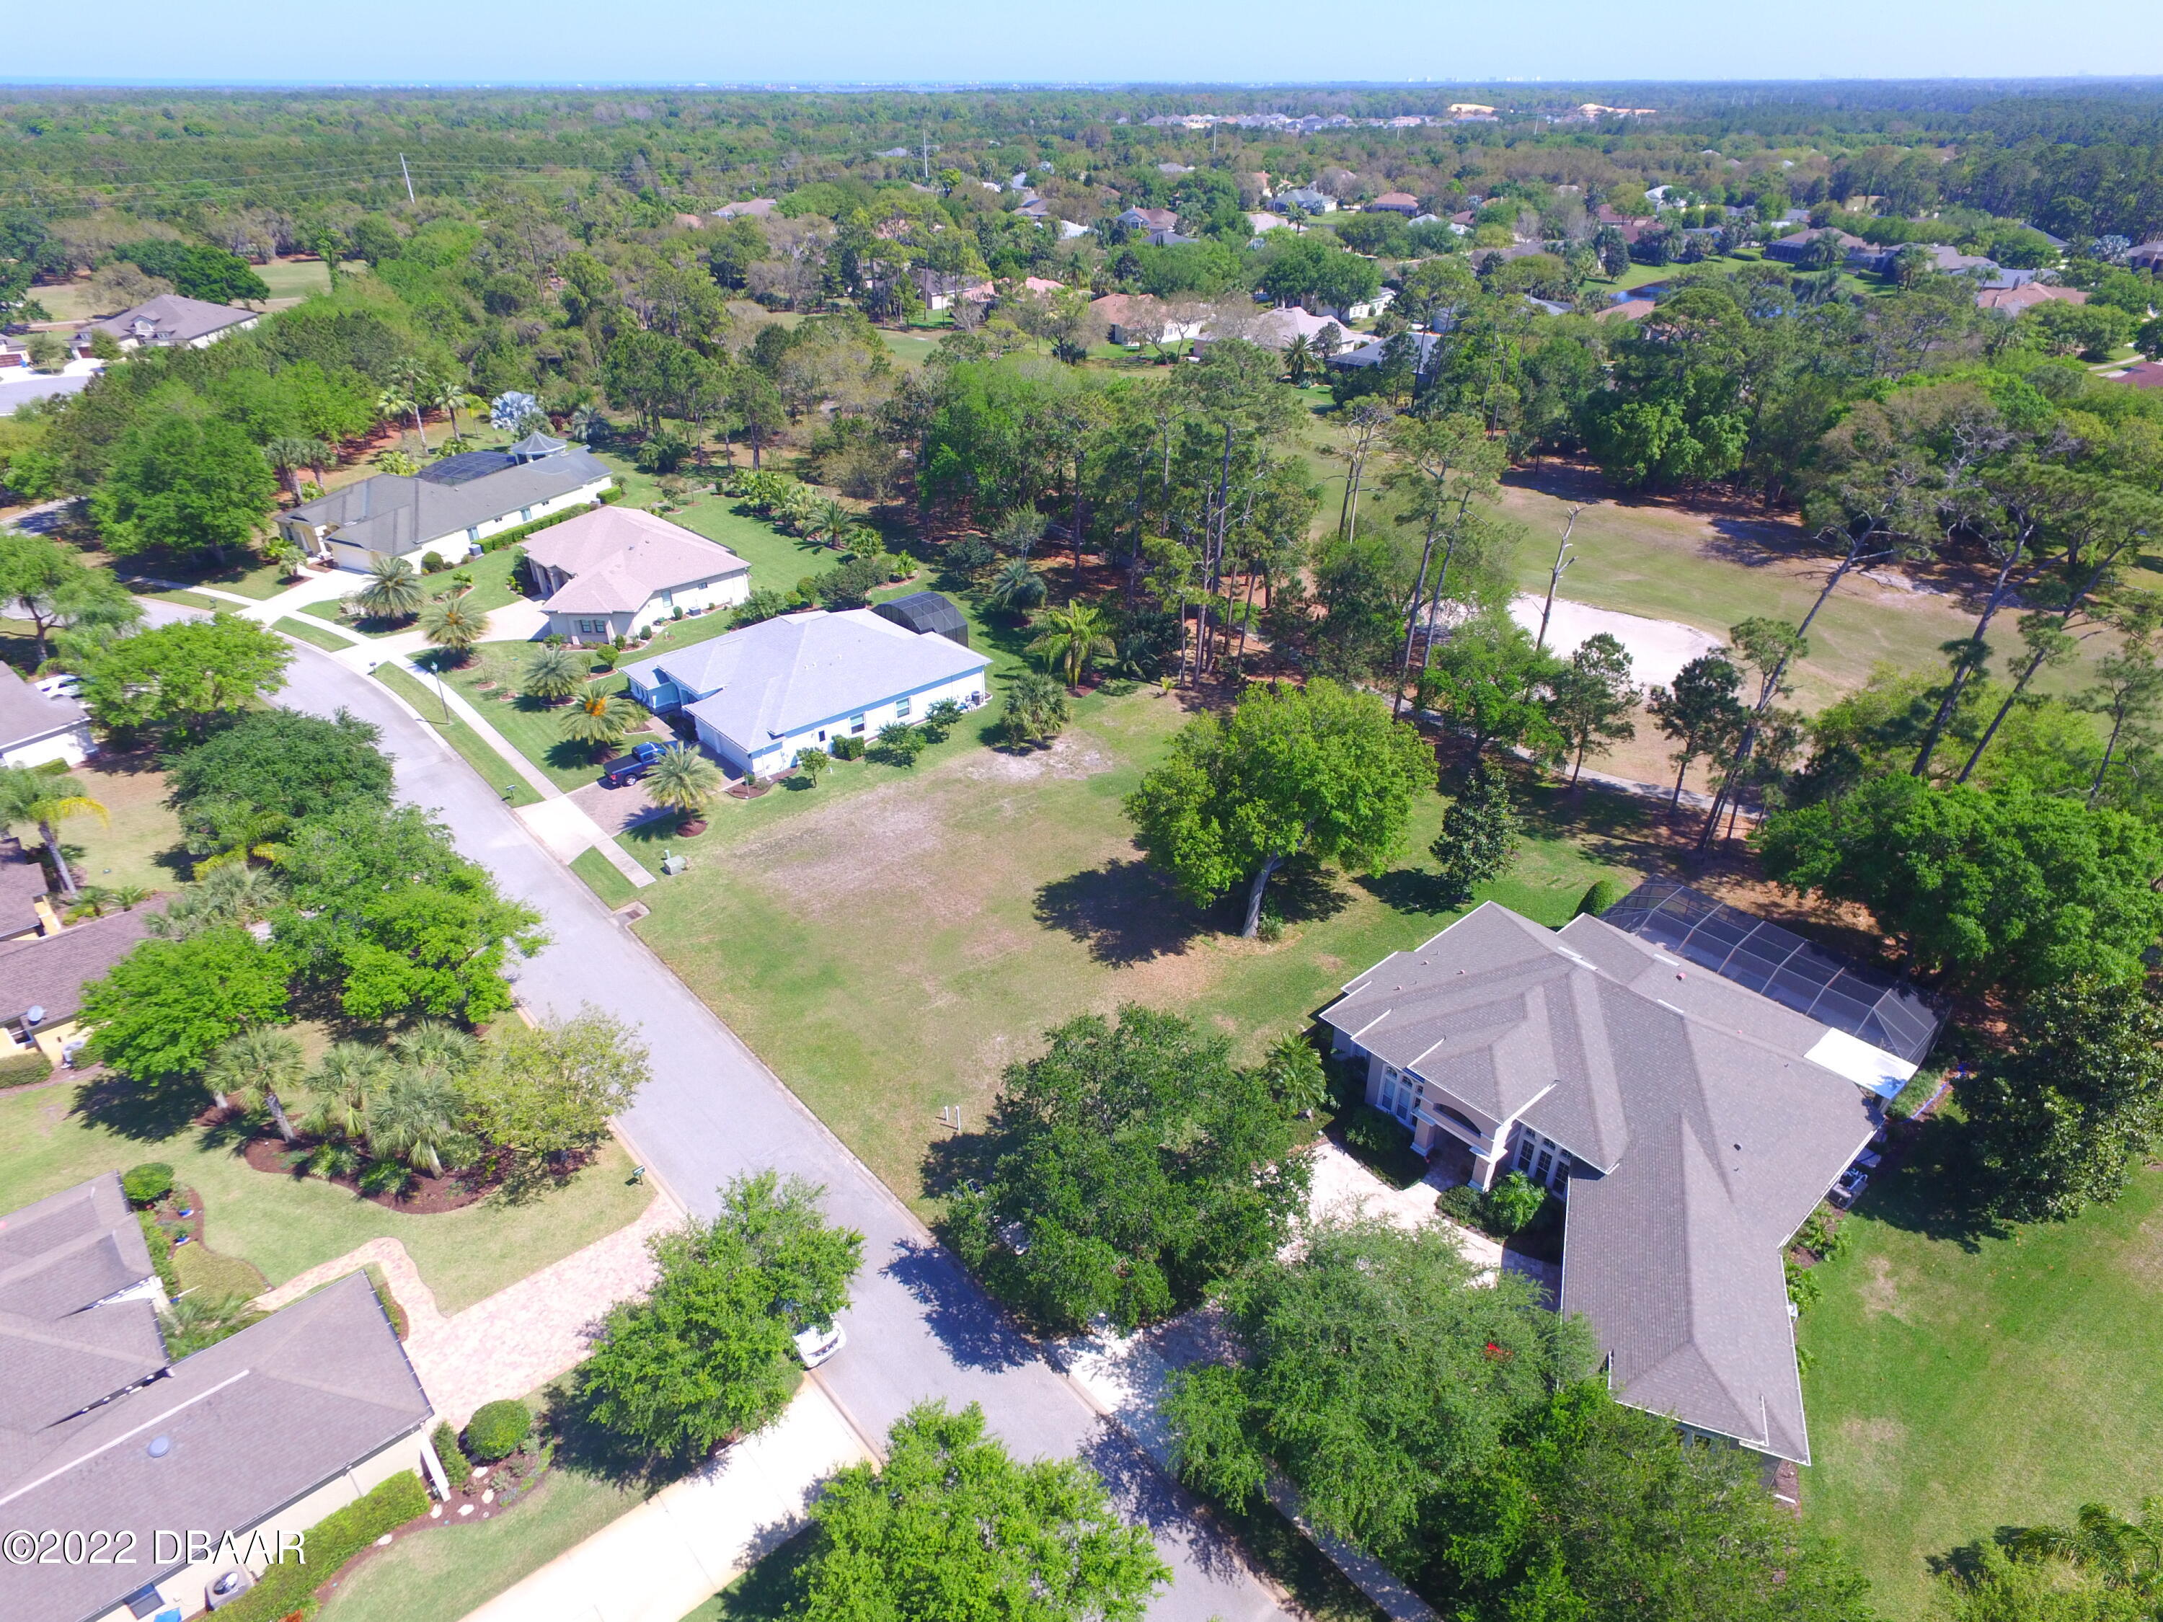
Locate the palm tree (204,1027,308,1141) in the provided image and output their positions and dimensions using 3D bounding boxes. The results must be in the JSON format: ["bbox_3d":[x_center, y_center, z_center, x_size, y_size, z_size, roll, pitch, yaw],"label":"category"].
[{"bbox_3d":[-39.715,13.855,61.095,4.200,6.300,4.200,0,30,0],"label":"palm tree"}]

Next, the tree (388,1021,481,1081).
[{"bbox_3d":[-32.200,13.283,62.962,4.100,5.400,4.100,0,30,0],"label":"tree"}]

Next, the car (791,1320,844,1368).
[{"bbox_3d":[-11.682,20.457,51.143,1.820,1.470,4.700,-24,38,-34],"label":"car"}]

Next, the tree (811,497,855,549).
[{"bbox_3d":[-27.524,-32.241,140.422,5.000,5.600,5.100,0,30,0],"label":"tree"}]

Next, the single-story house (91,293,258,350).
[{"bbox_3d":[-178.285,-95.383,243.076,21.664,8.300,28.354,-3,30,-5],"label":"single-story house"}]

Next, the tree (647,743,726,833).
[{"bbox_3d":[-27.451,-1.413,87.241,5.100,6.200,5.100,0,30,0],"label":"tree"}]

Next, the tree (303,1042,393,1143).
[{"bbox_3d":[-33.689,13.445,58.552,4.300,6.200,4.300,-21,36,-32],"label":"tree"}]

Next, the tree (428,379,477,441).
[{"bbox_3d":[-87.408,-55.269,173.277,6.000,8.200,6.000,0,30,0],"label":"tree"}]

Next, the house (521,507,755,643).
[{"bbox_3d":[-46.314,-24.968,123.527,27.654,6.900,19.763,27,40,38],"label":"house"}]

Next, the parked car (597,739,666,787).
[{"bbox_3d":[-32.206,-3.624,92.000,1.900,1.850,5.600,27,40,38],"label":"parked car"}]

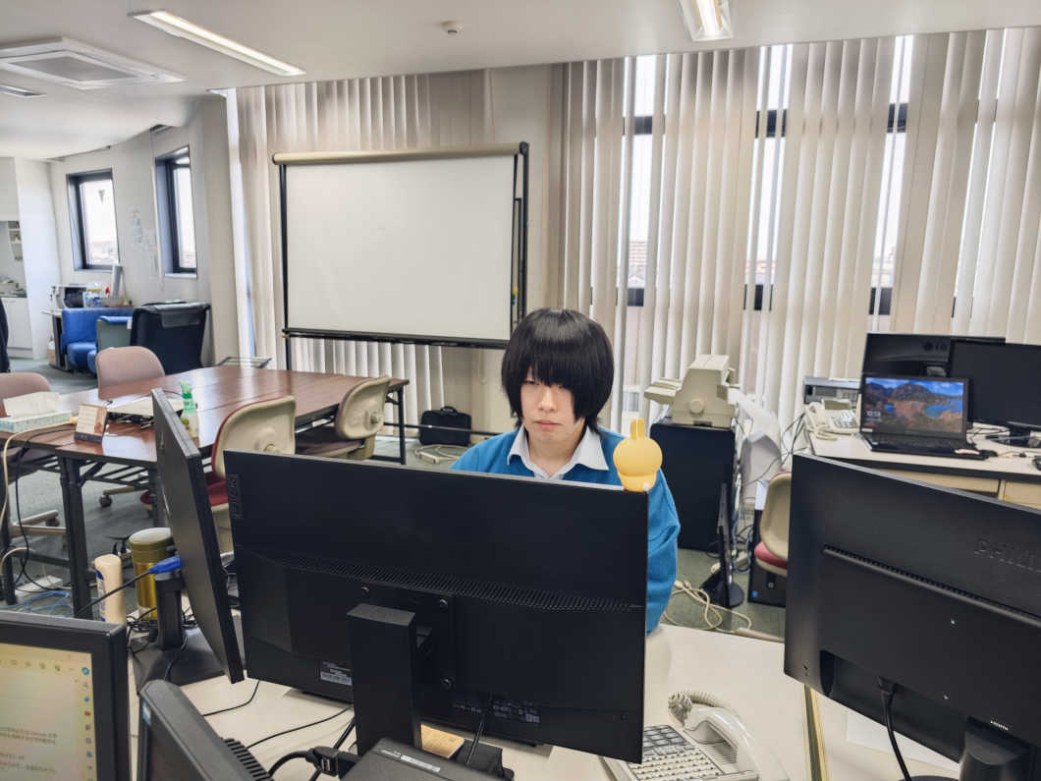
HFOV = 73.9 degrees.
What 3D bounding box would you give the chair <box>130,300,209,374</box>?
[{"bbox_3d":[-3.674,-0.410,7.243,0.650,0.900,0.680,6,11,30],"label":"chair"}]

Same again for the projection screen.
[{"bbox_3d":[-0.872,-0.965,4.736,1.753,1.242,0.080,4,10,17],"label":"projection screen"}]

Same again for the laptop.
[{"bbox_3d":[1.473,0.090,2.542,0.357,0.245,0.253,4,10,17],"label":"laptop"}]

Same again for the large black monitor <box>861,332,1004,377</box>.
[{"bbox_3d":[1.681,-0.034,2.850,0.510,0.385,0.180,3,10,10],"label":"large black monitor"}]

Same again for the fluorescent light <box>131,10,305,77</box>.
[{"bbox_3d":[-1.827,-2.160,4.359,0.230,0.080,1.250,4,10,19],"label":"fluorescent light"}]

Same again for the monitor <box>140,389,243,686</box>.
[{"bbox_3d":[-0.564,0.233,1.075,0.185,0.385,0.520,-5,11,-32],"label":"monitor"}]

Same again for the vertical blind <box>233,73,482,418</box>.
[{"bbox_3d":[-1.267,-0.968,5.280,2.173,2.650,0.110,4,10,17],"label":"vertical blind"}]

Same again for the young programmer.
[{"bbox_3d":[0.037,0.476,1.297,0.490,1.230,0.640,3,10,13],"label":"young programmer"}]

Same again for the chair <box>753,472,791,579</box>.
[{"bbox_3d":[0.941,0.577,2.073,0.520,0.820,0.560,4,10,19],"label":"chair"}]

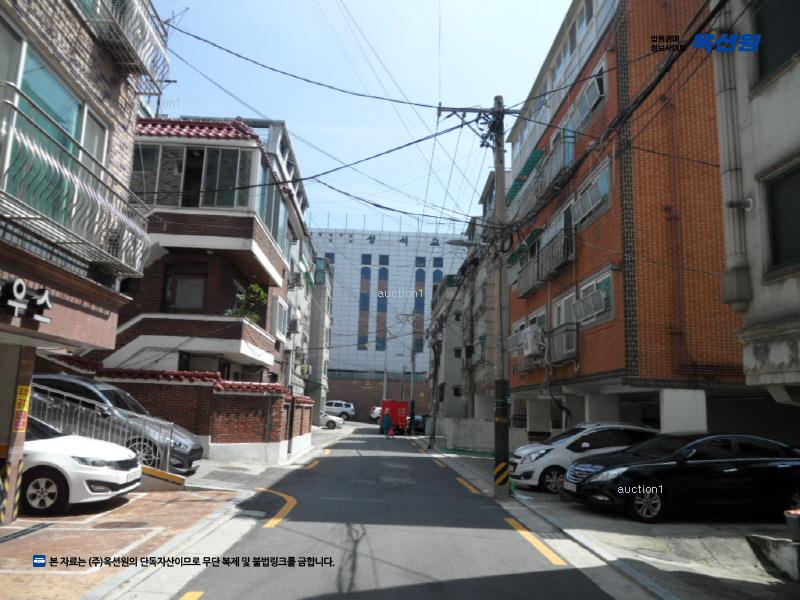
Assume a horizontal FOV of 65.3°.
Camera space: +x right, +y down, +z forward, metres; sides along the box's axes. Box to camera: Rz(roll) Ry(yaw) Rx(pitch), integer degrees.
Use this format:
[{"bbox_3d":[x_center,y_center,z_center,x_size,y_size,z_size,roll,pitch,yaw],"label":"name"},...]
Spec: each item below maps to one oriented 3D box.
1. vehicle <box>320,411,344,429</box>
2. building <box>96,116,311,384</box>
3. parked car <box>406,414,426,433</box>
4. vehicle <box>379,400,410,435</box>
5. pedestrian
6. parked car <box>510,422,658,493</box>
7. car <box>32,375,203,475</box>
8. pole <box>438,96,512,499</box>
[{"bbox_3d":[-6.229,8.760,46.154,4.300,1.470,1.770,2,-10,-2],"label":"vehicle"},{"bbox_3d":[-8.214,0.384,24.741,6.700,10.800,11.500,2,-10,-2],"label":"building"},{"bbox_3d":[1.251,9.693,48.782,1.800,1.470,4.300,2,-10,-2],"label":"parked car"},{"bbox_3d":[-0.303,8.837,47.100,1.850,2.480,4.800,2,-10,-2],"label":"vehicle"},{"bbox_3d":[-0.676,7.641,38.253,0.500,1.660,0.350,2,-10,-2],"label":"pedestrian"},{"bbox_3d":[4.344,3.587,14.482,3.600,1.520,1.600,3,-10,-8],"label":"parked car"},{"bbox_3d":[-6.358,2.394,12.913,4.600,1.500,1.820,15,-12,-5],"label":"car"},{"bbox_3d":[1.624,-0.323,13.371,1.770,8.770,0.400,2,-10,-2],"label":"pole"}]

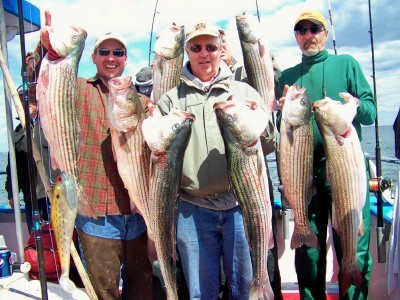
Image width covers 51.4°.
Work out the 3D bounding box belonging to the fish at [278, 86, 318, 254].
[{"bbox_3d":[0.449,0.077,1.890,0.170,0.741,0.110,-2,0,-18],"label":"fish"}]

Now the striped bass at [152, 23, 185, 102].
[{"bbox_3d":[-0.189,-0.299,2.345,0.180,0.811,0.120,4,2,-15],"label":"striped bass"}]

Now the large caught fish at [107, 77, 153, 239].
[{"bbox_3d":[-0.282,0.086,1.900,0.185,0.830,0.125,-10,3,-20],"label":"large caught fish"}]

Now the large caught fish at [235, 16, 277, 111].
[{"bbox_3d":[0.349,-0.388,2.340,0.165,0.765,0.110,-12,3,6],"label":"large caught fish"}]

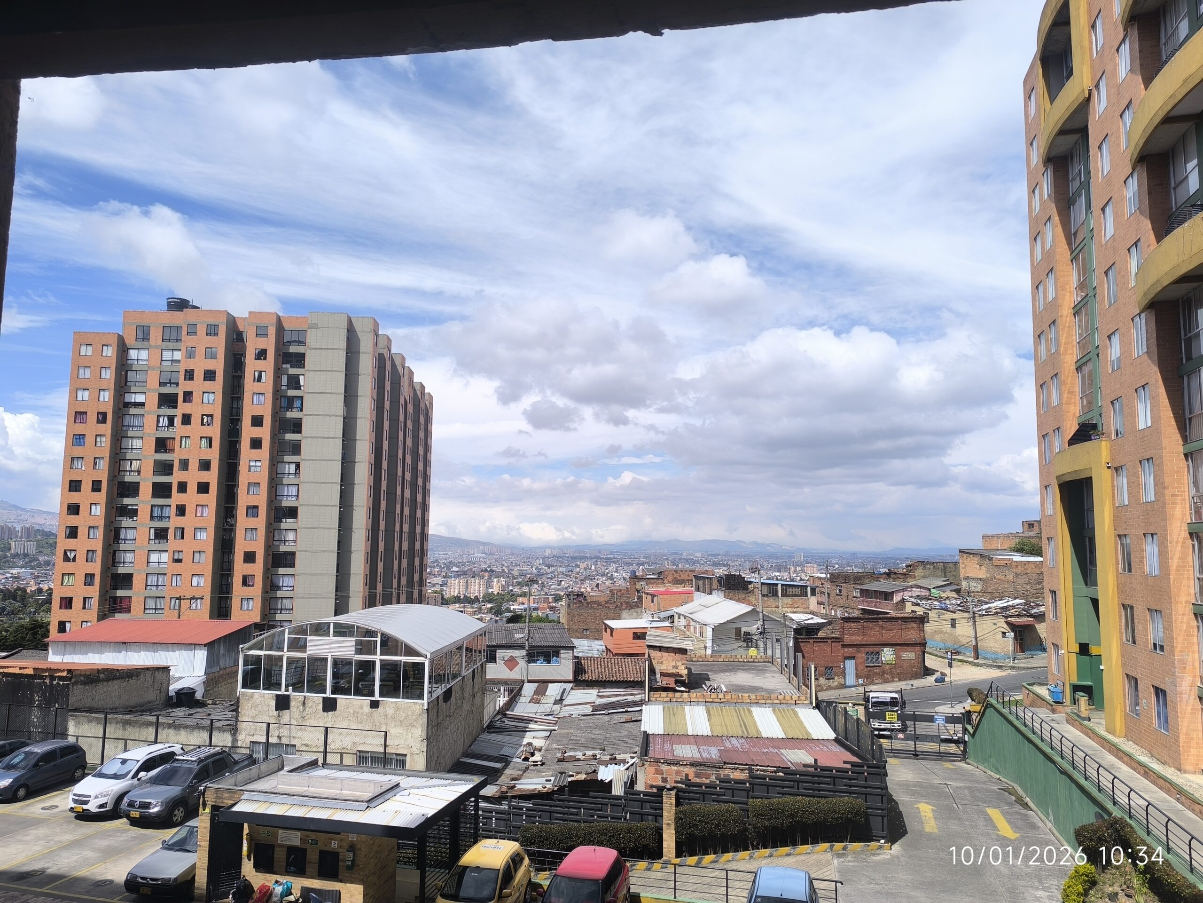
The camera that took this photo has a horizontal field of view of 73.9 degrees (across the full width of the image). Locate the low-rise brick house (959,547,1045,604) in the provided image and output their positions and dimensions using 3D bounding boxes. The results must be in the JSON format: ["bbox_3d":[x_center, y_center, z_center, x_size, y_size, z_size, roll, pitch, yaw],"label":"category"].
[{"bbox_3d":[43.893,13.630,86.060,9.500,6.400,8.000,-2,-7,25],"label":"low-rise brick house"}]

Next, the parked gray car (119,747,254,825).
[{"bbox_3d":[-14.463,11.667,28.188,1.840,1.690,4.700,-1,-7,15],"label":"parked gray car"}]

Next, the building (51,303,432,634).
[{"bbox_3d":[-42.777,5.287,109.332,31.300,38.000,48.900,1,-6,-4],"label":"building"}]

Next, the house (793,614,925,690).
[{"bbox_3d":[18.171,14.974,61.877,10.700,5.300,7.000,2,-7,-14],"label":"house"}]

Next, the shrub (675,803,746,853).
[{"bbox_3d":[3.321,11.478,24.277,2.100,1.400,0.850,-1,-6,10],"label":"shrub"}]

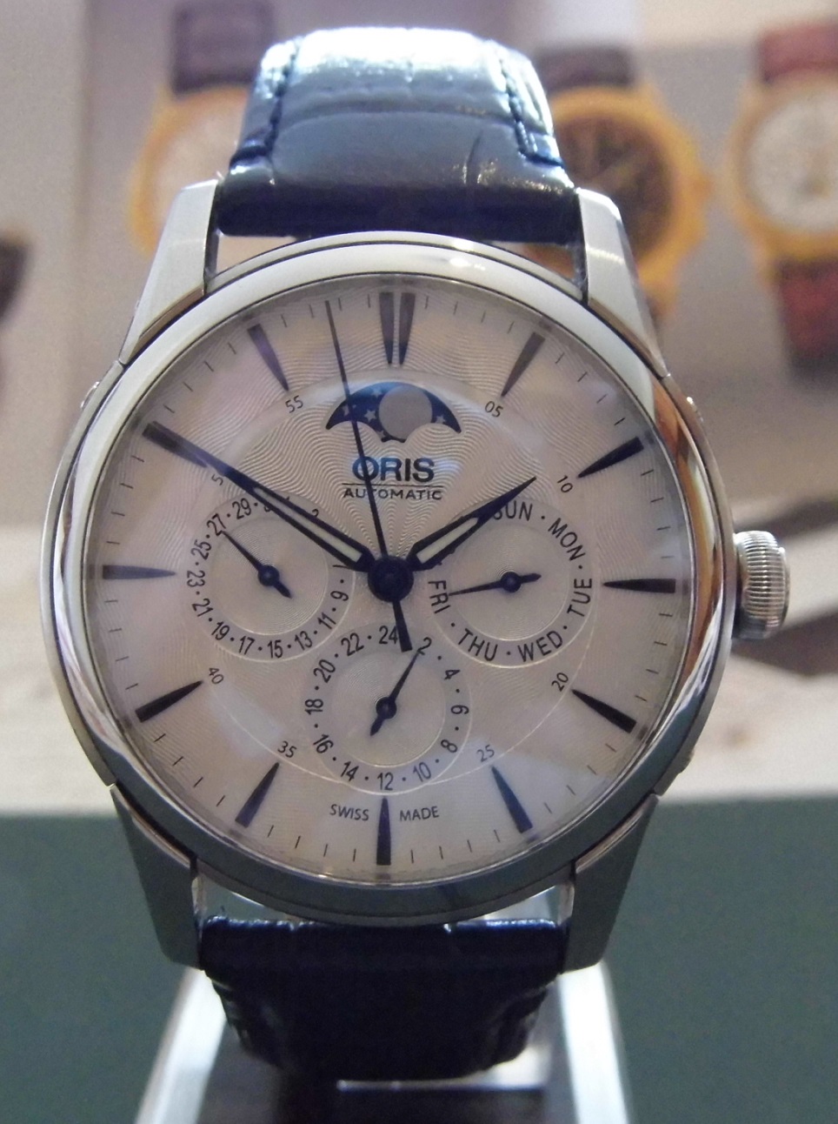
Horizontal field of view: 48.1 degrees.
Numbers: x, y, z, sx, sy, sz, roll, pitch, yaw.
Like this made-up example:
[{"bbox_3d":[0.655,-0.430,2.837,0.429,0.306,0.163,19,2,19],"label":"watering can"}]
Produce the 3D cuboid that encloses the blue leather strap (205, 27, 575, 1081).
[{"bbox_3d":[-0.002,0.000,0.080,0.021,0.077,0.049,2,0,0],"label":"blue leather strap"}]

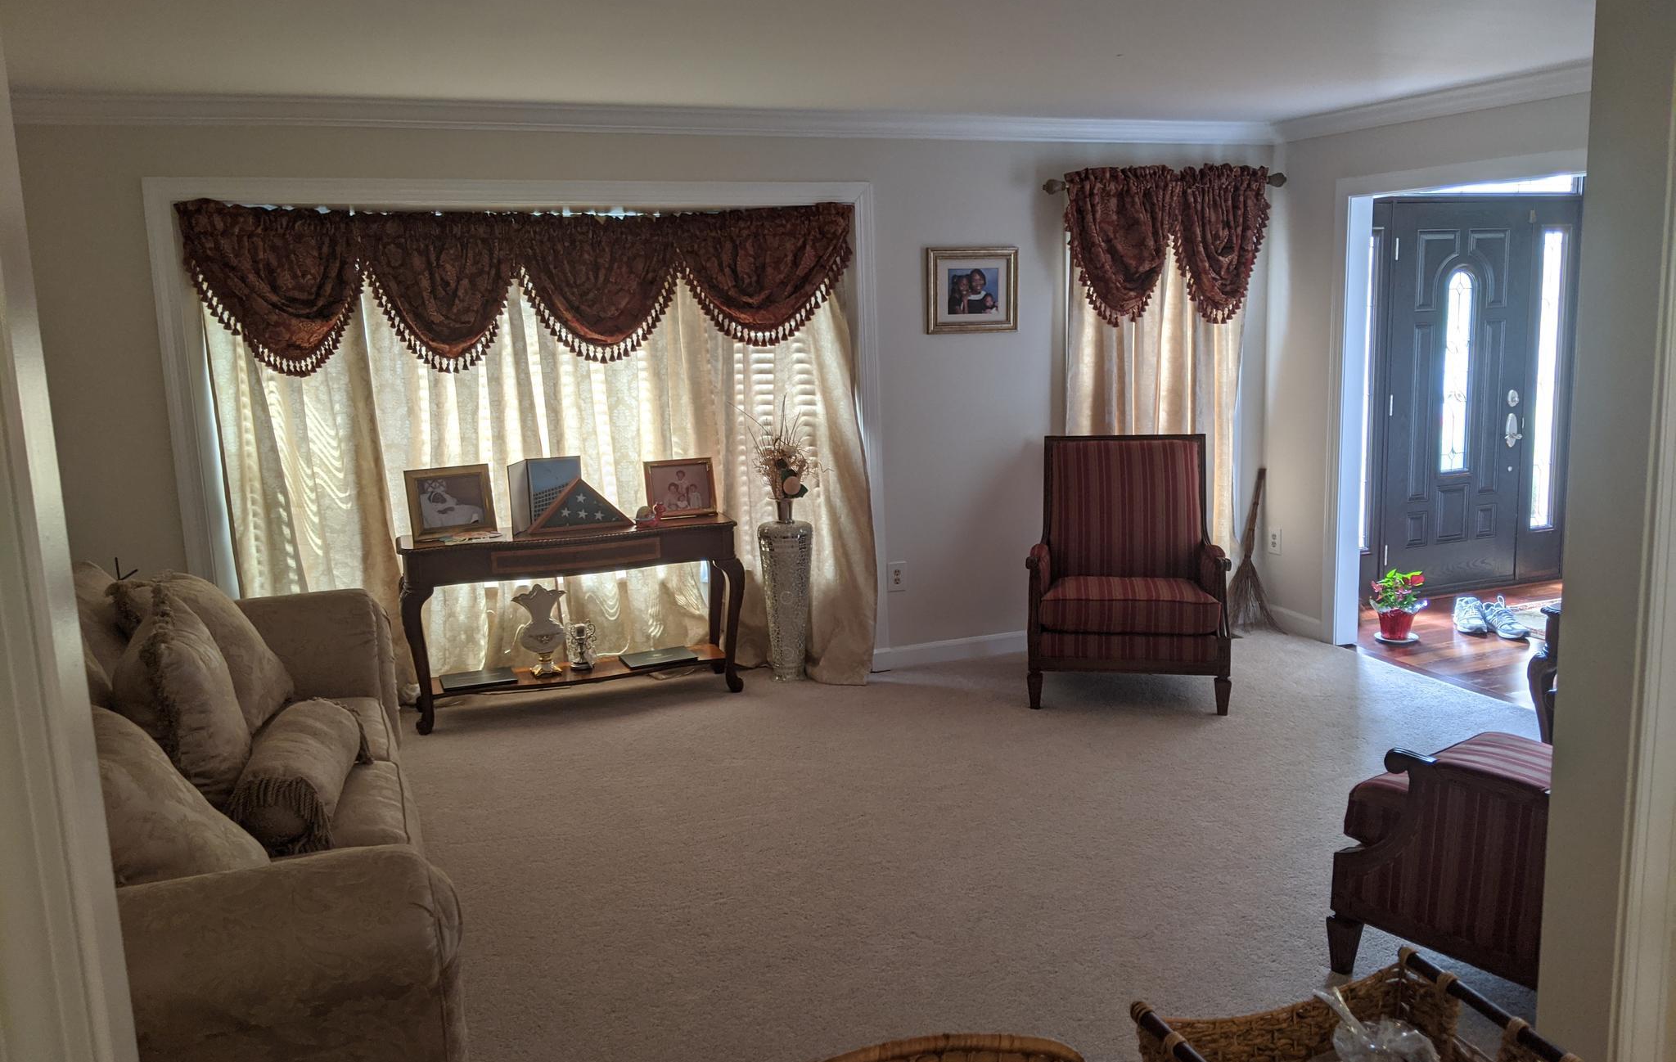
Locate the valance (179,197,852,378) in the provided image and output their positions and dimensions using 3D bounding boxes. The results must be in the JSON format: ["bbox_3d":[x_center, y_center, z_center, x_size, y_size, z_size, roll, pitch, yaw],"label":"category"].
[{"bbox_3d":[-1.108,-0.957,5.067,2.535,0.620,0.130,-6,11,-22],"label":"valance"}]

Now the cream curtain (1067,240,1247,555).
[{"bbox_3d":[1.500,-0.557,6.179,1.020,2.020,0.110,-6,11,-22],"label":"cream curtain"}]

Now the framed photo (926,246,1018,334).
[{"bbox_3d":[0.596,-1.050,5.720,0.457,0.372,0.030,-6,11,-22],"label":"framed photo"}]

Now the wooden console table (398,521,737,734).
[{"bbox_3d":[-1.101,0.368,5.504,1.370,0.750,0.390,-5,10,-17],"label":"wooden console table"}]

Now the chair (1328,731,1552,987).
[{"bbox_3d":[1.706,0.584,2.992,0.770,1.000,0.820,-9,12,-35],"label":"chair"}]

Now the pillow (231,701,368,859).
[{"bbox_3d":[-1.282,0.584,3.152,0.220,0.220,0.540,-4,10,-11],"label":"pillow"}]

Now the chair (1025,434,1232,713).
[{"bbox_3d":[1.210,0.148,5.458,0.780,1.010,0.820,0,10,11],"label":"chair"}]

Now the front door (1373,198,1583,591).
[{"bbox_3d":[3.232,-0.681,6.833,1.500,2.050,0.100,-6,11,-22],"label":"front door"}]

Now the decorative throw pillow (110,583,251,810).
[{"bbox_3d":[-1.660,0.422,3.340,0.210,0.460,0.460,-15,12,-9],"label":"decorative throw pillow"}]

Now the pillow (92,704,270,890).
[{"bbox_3d":[-1.403,0.555,2.613,0.220,0.500,0.500,-38,21,-18],"label":"pillow"}]

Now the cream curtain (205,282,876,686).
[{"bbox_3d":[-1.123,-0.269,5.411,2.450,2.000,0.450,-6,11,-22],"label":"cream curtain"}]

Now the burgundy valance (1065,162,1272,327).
[{"bbox_3d":[1.524,-1.301,5.994,1.130,0.710,0.120,-6,11,-22],"label":"burgundy valance"}]

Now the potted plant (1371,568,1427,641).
[{"bbox_3d":[2.614,0.354,6.090,0.240,0.310,0.240,-1,10,8],"label":"potted plant"}]

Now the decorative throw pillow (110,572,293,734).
[{"bbox_3d":[-1.842,0.353,3.779,0.200,0.460,0.460,-23,6,11],"label":"decorative throw pillow"}]

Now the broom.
[{"bbox_3d":[2.042,0.111,6.435,0.250,0.740,0.120,3,0,14],"label":"broom"}]

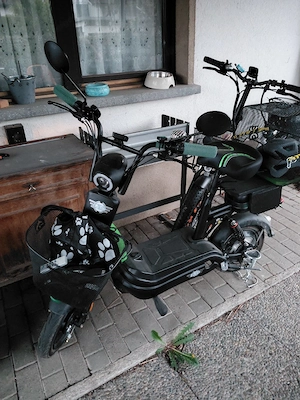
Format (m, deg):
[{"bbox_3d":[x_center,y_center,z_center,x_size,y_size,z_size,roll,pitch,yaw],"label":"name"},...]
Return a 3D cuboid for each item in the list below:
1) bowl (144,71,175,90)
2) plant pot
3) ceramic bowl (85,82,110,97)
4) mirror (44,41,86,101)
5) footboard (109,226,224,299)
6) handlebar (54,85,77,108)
[{"bbox_3d":[0.070,-0.845,2.035,0.221,0.092,0.221,-1,29,1],"label":"bowl"},{"bbox_3d":[-0.715,-0.620,1.633,0.128,0.141,0.128,-17,33,-25],"label":"plant pot"},{"bbox_3d":[-0.328,-0.694,1.818,0.157,0.066,0.157,-1,29,1],"label":"ceramic bowl"},{"bbox_3d":[-0.292,-0.452,1.033,0.050,0.218,0.105,-38,9,-30],"label":"mirror"},{"bbox_3d":[0.109,0.314,1.521,0.620,0.160,0.250,-16,32,-23],"label":"footboard"},{"bbox_3d":[-0.318,-0.392,1.095,0.125,0.036,0.036,40,46,23],"label":"handlebar"}]

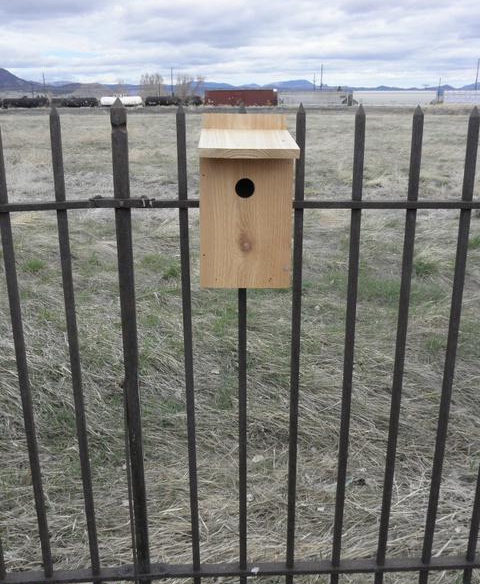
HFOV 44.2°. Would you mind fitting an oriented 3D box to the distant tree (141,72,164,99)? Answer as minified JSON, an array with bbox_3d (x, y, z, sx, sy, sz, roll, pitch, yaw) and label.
[{"bbox_3d":[-36.004,-83.941,243.429,10.000,13.000,9.500,0,18,0],"label":"distant tree"}]

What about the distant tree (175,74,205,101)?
[{"bbox_3d":[-20.935,-83.741,245.253,12.000,13.000,11.000,0,18,0],"label":"distant tree"}]

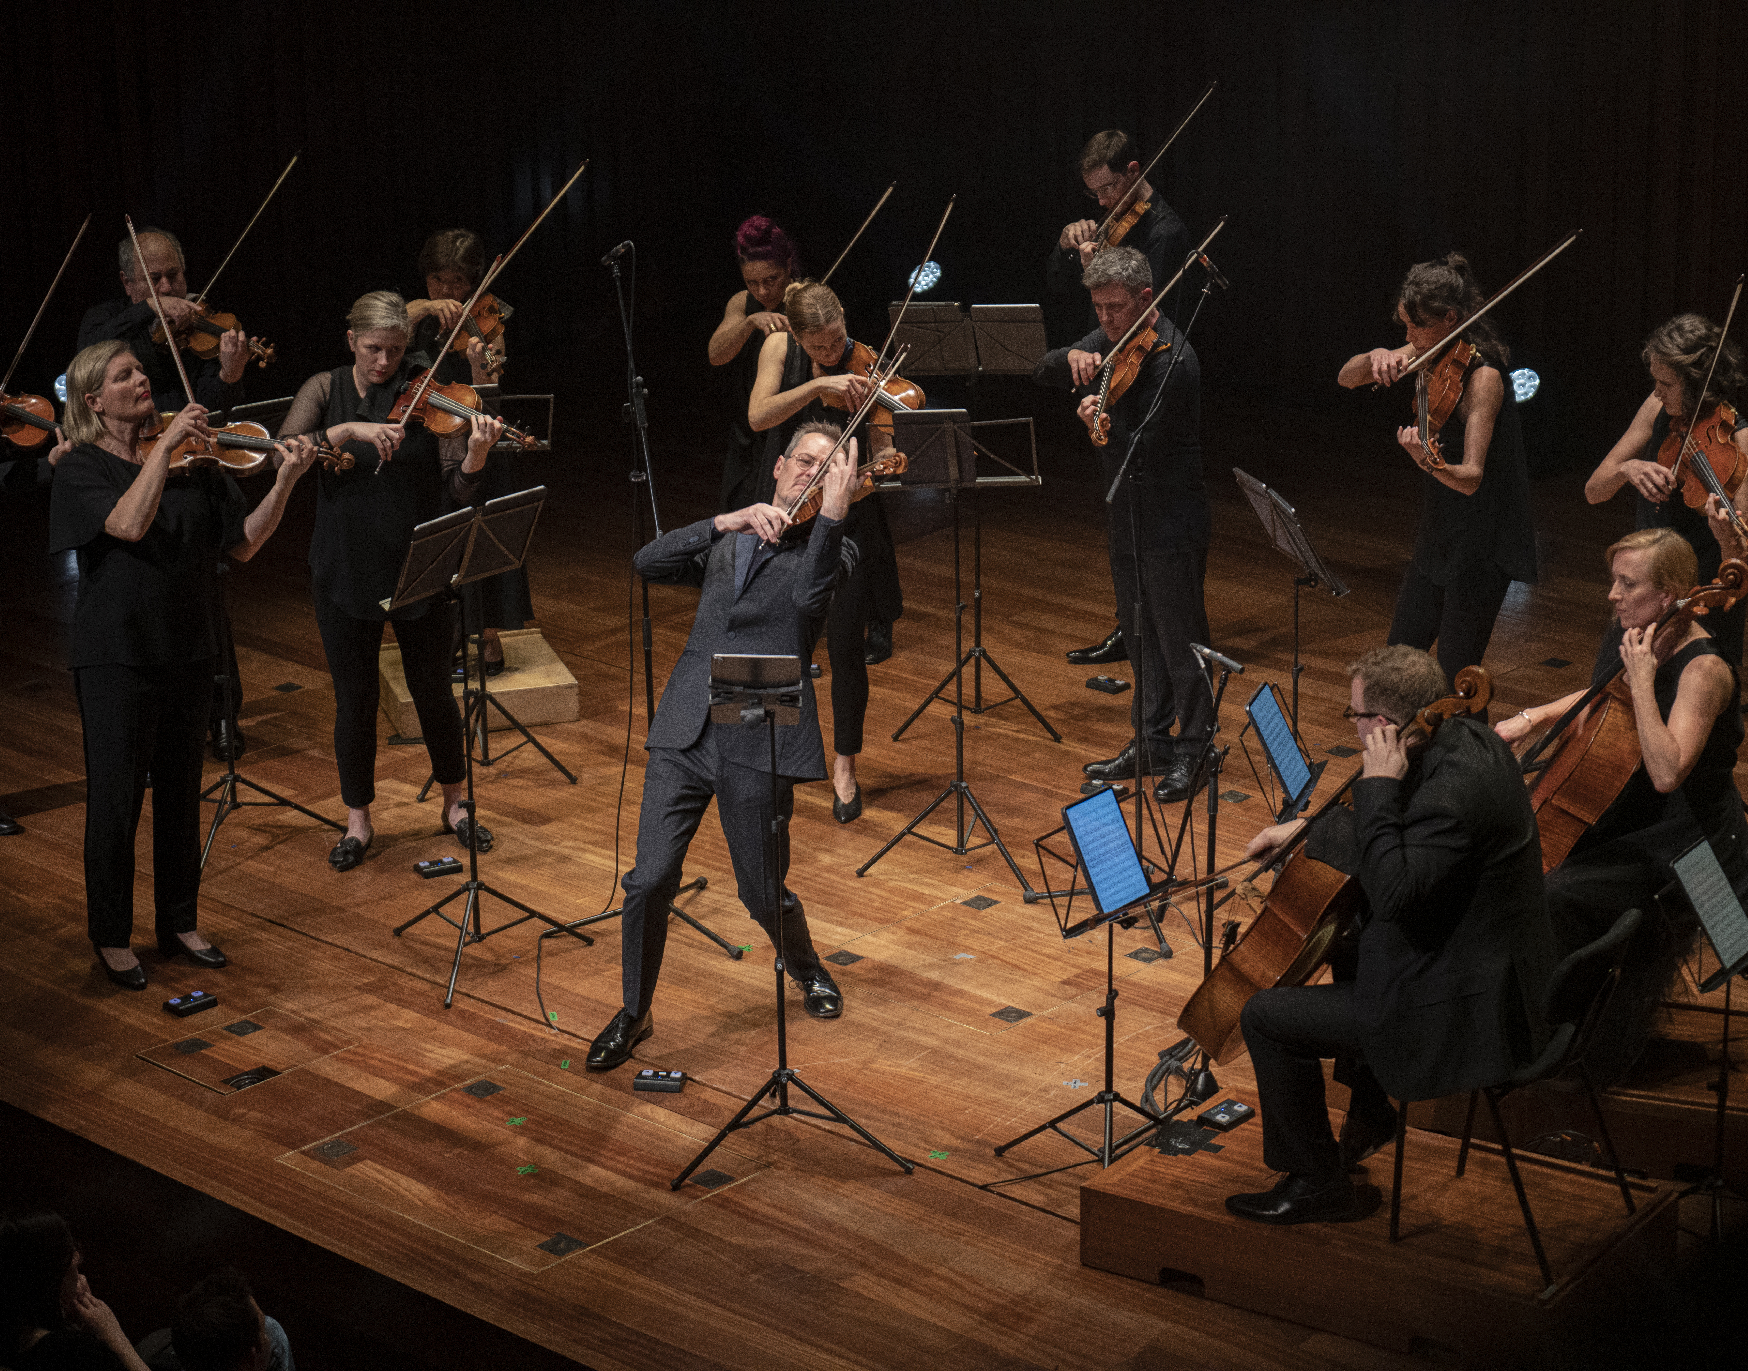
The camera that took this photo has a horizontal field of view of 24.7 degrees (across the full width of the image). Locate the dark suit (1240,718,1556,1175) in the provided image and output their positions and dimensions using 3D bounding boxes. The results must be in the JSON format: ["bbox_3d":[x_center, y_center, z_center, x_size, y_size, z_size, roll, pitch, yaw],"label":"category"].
[{"bbox_3d":[1.233,0.616,9.354,0.740,1.040,0.600,5,19,19],"label":"dark suit"}]

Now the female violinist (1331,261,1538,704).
[{"bbox_3d":[1.643,-0.392,11.835,0.500,1.740,0.560,-15,22,-36],"label":"female violinist"}]

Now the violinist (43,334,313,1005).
[{"bbox_3d":[-1.900,-0.055,10.960,0.640,1.802,0.570,-14,22,-36],"label":"violinist"}]

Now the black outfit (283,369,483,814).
[{"bbox_3d":[-1.455,-0.264,11.848,0.580,1.370,0.440,-2,18,-3],"label":"black outfit"}]

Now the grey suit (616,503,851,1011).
[{"bbox_3d":[-0.359,0.203,10.711,0.640,1.298,0.580,1,18,5],"label":"grey suit"}]

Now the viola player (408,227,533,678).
[{"bbox_3d":[-1.358,-0.782,13.293,0.550,1.504,0.480,-5,18,-14],"label":"viola player"}]

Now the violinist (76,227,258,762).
[{"bbox_3d":[-2.313,-0.613,13.127,0.620,1.770,0.520,-4,18,-10],"label":"violinist"}]

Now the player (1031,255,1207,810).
[{"bbox_3d":[0.820,-0.517,12.674,0.520,1.745,0.600,-17,23,-40],"label":"player"}]

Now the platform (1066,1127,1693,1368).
[{"bbox_3d":[1.201,1.295,9.533,1.210,0.200,0.710,11,21,32],"label":"platform"}]

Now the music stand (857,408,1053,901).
[{"bbox_3d":[0.218,-0.139,11.677,0.530,1.400,0.520,-3,18,-5],"label":"music stand"}]

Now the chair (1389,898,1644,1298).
[{"bbox_3d":[1.473,0.888,9.164,0.510,0.790,0.470,10,21,30],"label":"chair"}]

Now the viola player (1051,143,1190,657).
[{"bbox_3d":[0.830,-0.990,13.711,0.500,1.845,0.540,-15,23,-38],"label":"viola player"}]

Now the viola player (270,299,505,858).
[{"bbox_3d":[-1.462,-0.326,11.930,0.660,1.718,0.500,-5,18,-14],"label":"viola player"}]

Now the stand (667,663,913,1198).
[{"bbox_3d":[-0.216,0.517,9.806,0.570,1.310,0.510,1,18,5],"label":"stand"}]

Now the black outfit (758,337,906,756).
[{"bbox_3d":[-0.126,-0.405,12.290,0.460,1.357,0.380,-8,19,-21],"label":"black outfit"}]

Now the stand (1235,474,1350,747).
[{"bbox_3d":[1.241,0.034,11.625,0.460,1.320,0.500,-9,20,-24],"label":"stand"}]

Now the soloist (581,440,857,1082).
[{"bbox_3d":[-0.400,0.135,10.647,0.740,1.588,0.750,1,18,5],"label":"soloist"}]

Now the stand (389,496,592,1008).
[{"bbox_3d":[-1.123,0.147,11.085,0.520,1.319,0.580,16,24,42],"label":"stand"}]

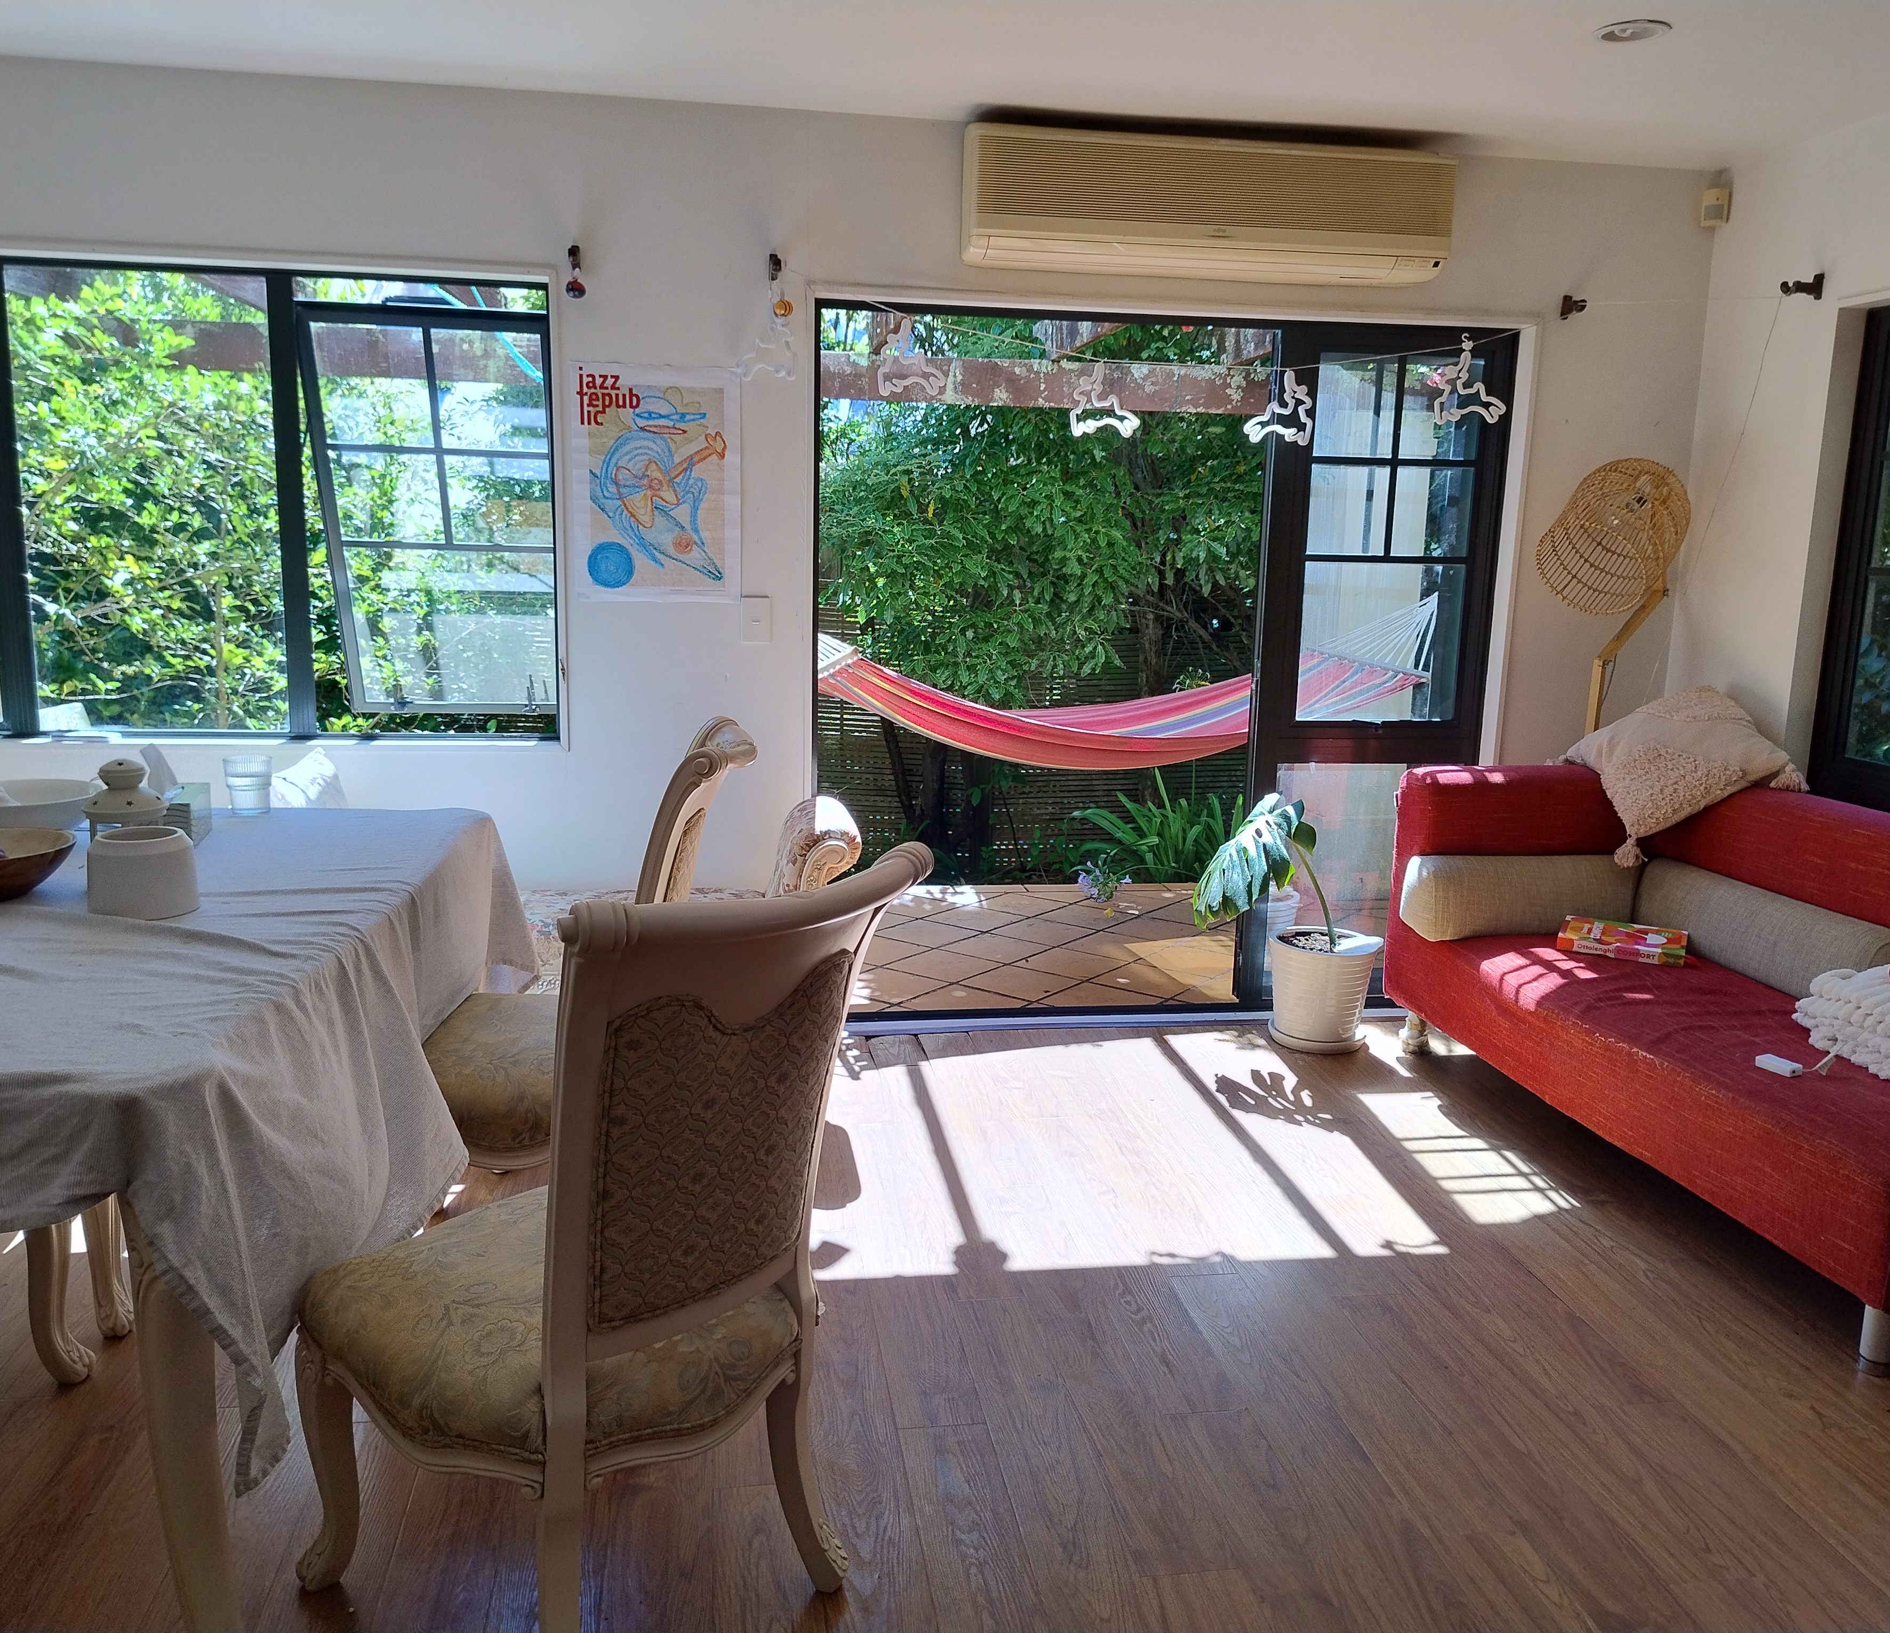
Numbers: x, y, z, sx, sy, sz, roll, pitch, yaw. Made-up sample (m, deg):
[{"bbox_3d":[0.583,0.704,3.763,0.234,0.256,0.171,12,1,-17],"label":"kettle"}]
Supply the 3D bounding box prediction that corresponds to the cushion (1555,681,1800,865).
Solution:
[{"bbox_3d":[1.928,-0.147,3.974,0.450,0.150,0.450,-27,30,4],"label":"cushion"}]

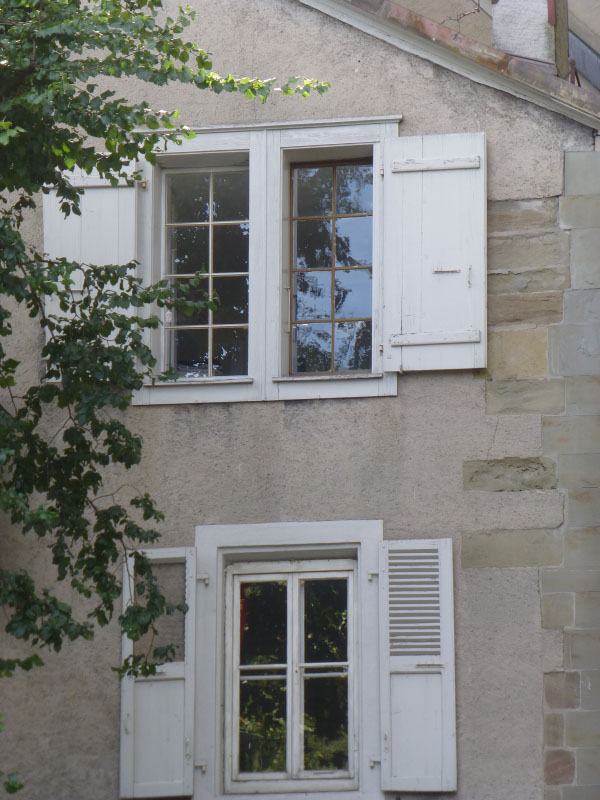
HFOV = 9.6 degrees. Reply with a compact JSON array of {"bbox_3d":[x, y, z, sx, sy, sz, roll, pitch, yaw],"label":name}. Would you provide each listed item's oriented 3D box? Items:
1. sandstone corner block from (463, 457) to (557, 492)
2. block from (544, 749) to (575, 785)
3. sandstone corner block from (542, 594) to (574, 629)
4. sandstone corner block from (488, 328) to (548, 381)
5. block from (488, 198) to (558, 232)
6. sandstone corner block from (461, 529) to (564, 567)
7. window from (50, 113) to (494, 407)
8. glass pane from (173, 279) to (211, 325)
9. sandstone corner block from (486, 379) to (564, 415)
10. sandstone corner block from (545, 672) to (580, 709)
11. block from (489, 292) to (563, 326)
[{"bbox_3d":[1.407,0.522,23.739,0.626,0.222,0.200,-2,-15,9],"label":"sandstone corner block"},{"bbox_3d":[1.703,2.408,23.190,0.201,0.232,0.200,-2,-15,9],"label":"block"},{"bbox_3d":[1.710,1.411,23.453,0.213,0.231,0.200,-2,-15,9],"label":"sandstone corner block"},{"bbox_3d":[1.472,-0.286,23.943,0.416,0.361,0.200,-2,-15,9],"label":"sandstone corner block"},{"bbox_3d":[1.514,-1.218,24.183,0.502,0.224,0.200,-2,-15,9],"label":"block"},{"bbox_3d":[1.415,1.009,23.608,0.669,0.257,0.200,-2,-15,9],"label":"sandstone corner block"},{"bbox_3d":[-0.226,-0.902,24.386,3.063,1.980,0.330,-2,-15,9],"label":"window"},{"bbox_3d":[-0.762,-0.678,24.624,0.292,0.350,0.012,-2,-15,9],"label":"glass pane"},{"bbox_3d":[1.520,0.005,23.858,0.522,0.242,0.200,-2,-15,9],"label":"sandstone corner block"},{"bbox_3d":[1.728,1.921,23.315,0.235,0.238,0.200,-2,-15,9],"label":"sandstone corner block"},{"bbox_3d":[1.517,-0.583,24.014,0.525,0.224,0.200,-2,-15,9],"label":"block"}]

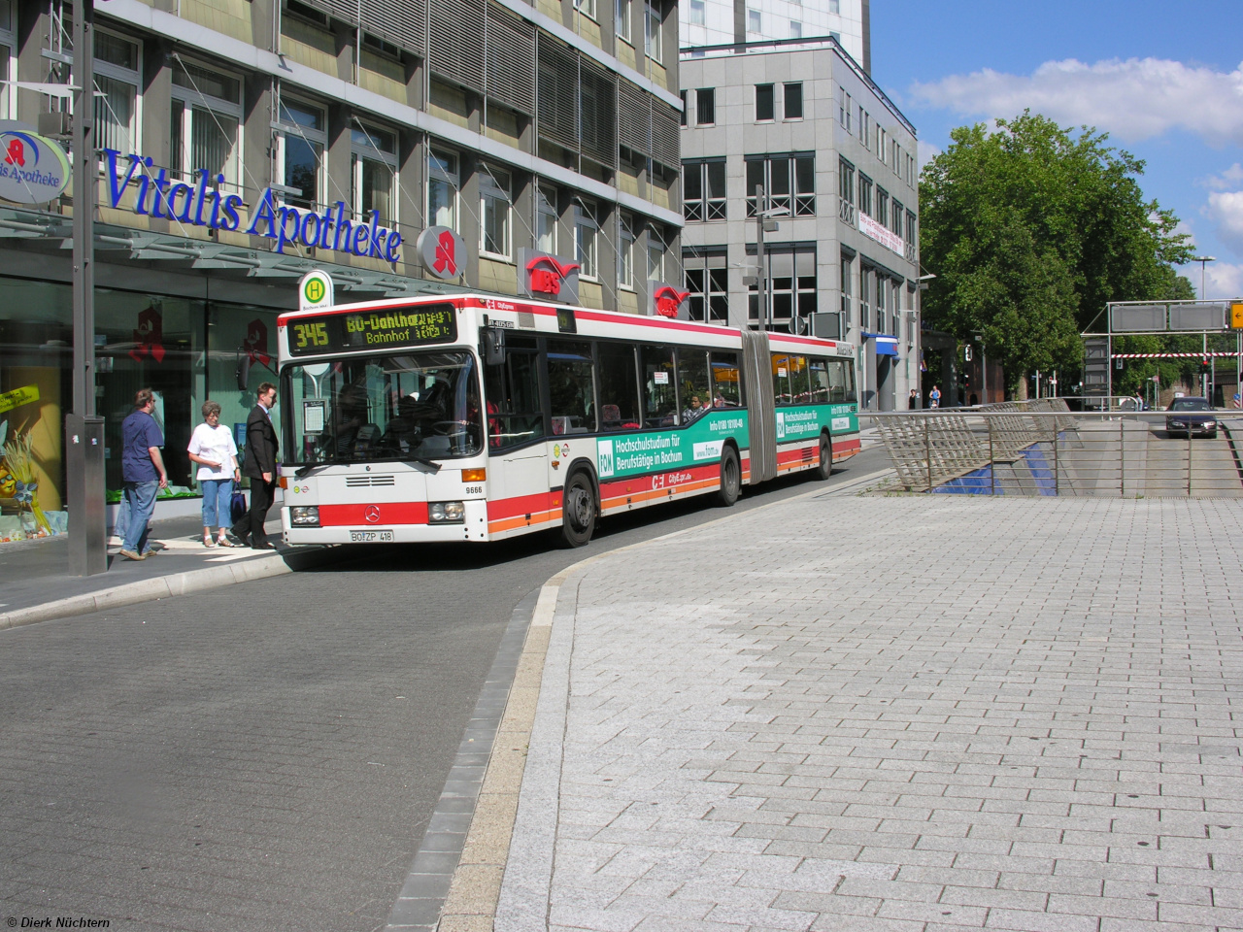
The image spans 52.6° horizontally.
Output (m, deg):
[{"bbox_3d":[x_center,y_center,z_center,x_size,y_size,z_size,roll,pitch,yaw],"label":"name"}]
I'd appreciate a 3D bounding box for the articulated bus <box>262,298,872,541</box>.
[{"bbox_3d":[0.910,-0.810,21.650,2.520,2.920,17.800,0,3,23],"label":"articulated bus"}]

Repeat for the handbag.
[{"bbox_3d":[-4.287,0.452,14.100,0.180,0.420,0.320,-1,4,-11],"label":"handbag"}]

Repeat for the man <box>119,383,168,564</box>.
[{"bbox_3d":[-4.966,0.076,13.050,0.530,1.780,0.450,2,4,37],"label":"man"}]

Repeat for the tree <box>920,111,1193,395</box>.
[{"bbox_3d":[27.662,-12.950,80.000,17.400,19.600,15.500,0,4,0],"label":"tree"}]

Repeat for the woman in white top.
[{"bbox_3d":[-4.597,0.071,14.150,0.580,1.640,0.420,-2,4,-23],"label":"woman in white top"}]

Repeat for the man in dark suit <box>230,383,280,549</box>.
[{"bbox_3d":[-4.011,0.000,13.750,0.520,1.810,0.480,-1,4,-11],"label":"man in dark suit"}]

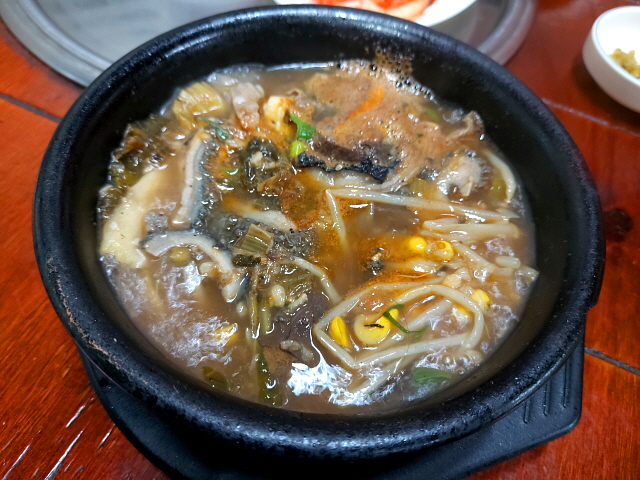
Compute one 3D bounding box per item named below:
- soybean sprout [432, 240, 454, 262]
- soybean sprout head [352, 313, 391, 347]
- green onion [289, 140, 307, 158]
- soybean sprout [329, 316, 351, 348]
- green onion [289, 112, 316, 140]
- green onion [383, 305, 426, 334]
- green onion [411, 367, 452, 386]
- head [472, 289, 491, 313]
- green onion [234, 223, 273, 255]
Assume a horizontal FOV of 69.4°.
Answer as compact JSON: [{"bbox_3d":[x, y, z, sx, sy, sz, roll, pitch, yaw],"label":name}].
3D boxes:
[{"bbox_3d":[0.042,0.004,0.159,0.005,0.005,0.007,-30,64,-23],"label":"soybean sprout"},{"bbox_3d":[0.016,0.028,0.141,0.011,0.006,0.009,1,56,-5],"label":"soybean sprout head"},{"bbox_3d":[-0.009,-0.035,0.179,0.006,0.006,0.006,6,56,-2],"label":"green onion"},{"bbox_3d":[0.006,0.028,0.139,0.005,0.005,0.009,-13,58,-14],"label":"soybean sprout"},{"bbox_3d":[-0.007,-0.046,0.186,0.008,0.006,0.013,-21,60,-19],"label":"green onion"},{"bbox_3d":[0.026,0.025,0.143,0.014,0.004,0.006,28,58,13],"label":"green onion"},{"bbox_3d":[0.032,0.040,0.134,0.012,0.004,0.005,6,55,-2],"label":"green onion"},{"bbox_3d":[0.052,0.020,0.150,0.005,0.005,0.007,-18,60,-17],"label":"head"},{"bbox_3d":[-0.022,0.000,0.153,0.011,0.006,0.009,21,56,9],"label":"green onion"}]

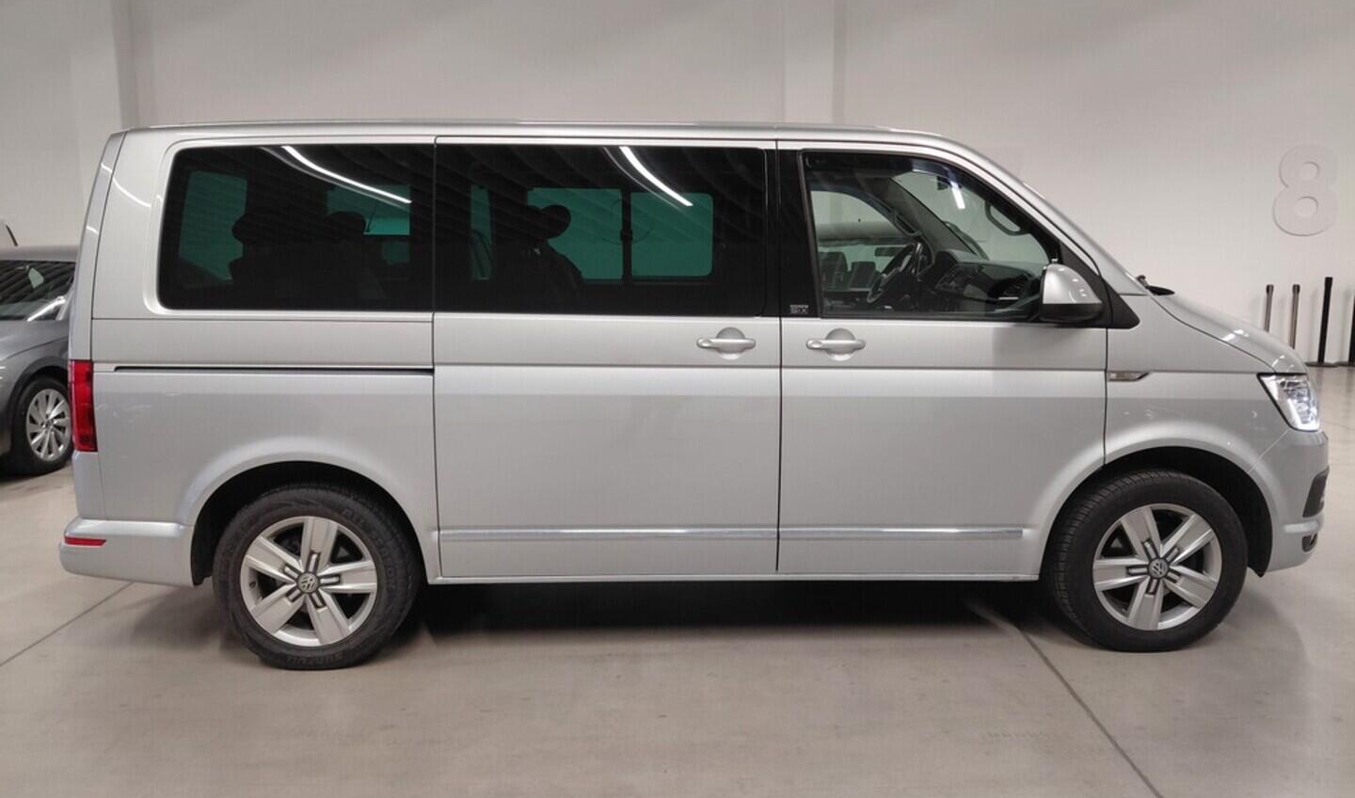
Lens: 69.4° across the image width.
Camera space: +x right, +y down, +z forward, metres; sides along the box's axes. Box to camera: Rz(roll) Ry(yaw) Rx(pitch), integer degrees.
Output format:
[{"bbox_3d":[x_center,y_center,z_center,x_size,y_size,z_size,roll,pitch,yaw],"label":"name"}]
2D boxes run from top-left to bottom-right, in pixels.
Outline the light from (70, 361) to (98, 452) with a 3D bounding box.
[{"bbox_3d":[-2.029,0.014,3.357,0.145,0.315,0.160,0,9,-1],"label":"light"}]

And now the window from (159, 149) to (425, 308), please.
[{"bbox_3d":[-1.269,-0.567,3.249,0.905,0.550,0.050,0,0,-1],"label":"window"}]

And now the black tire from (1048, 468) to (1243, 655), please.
[{"bbox_3d":[1.710,0.579,3.586,0.680,0.675,0.235,-1,10,-1],"label":"black tire"}]

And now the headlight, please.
[{"bbox_3d":[2.227,-0.005,3.582,0.400,0.230,0.360,0,9,-1],"label":"headlight"}]

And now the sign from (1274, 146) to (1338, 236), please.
[{"bbox_3d":[7.003,-2.308,10.882,0.700,0.985,0.050,-1,10,0],"label":"sign"}]

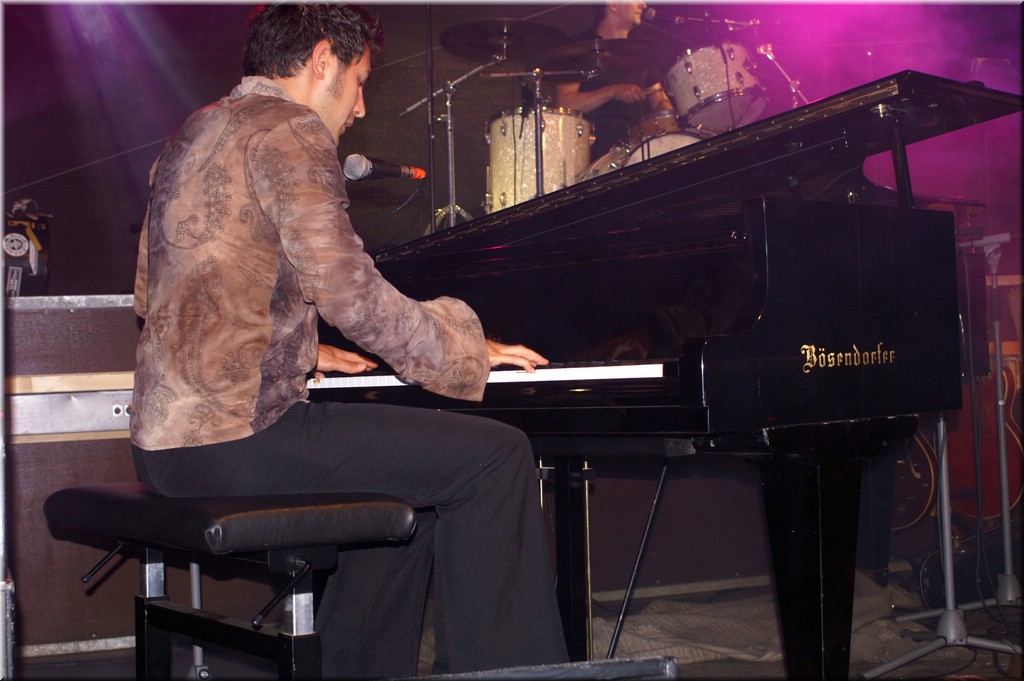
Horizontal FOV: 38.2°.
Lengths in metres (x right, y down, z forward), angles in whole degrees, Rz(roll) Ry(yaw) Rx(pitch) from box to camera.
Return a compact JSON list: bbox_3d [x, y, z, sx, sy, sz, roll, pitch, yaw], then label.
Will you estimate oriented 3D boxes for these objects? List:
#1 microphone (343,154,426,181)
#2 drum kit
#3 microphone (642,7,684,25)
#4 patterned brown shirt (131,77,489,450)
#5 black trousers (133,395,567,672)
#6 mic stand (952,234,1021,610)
[{"bbox_3d":[-0.234,-0.319,2.768,0.050,0.050,0.219,-3,-1,37],"label":"microphone"},{"bbox_3d":[0.314,-0.673,5.363,1.450,1.030,1.200,-2,-1,-33],"label":"drum kit"},{"bbox_3d":[0.597,-1.277,5.812,0.183,0.050,0.050,-3,-1,36],"label":"microphone"},{"bbox_3d":[-0.365,-0.130,2.473,0.530,0.610,0.500,-1,-1,-38],"label":"patterned brown shirt"},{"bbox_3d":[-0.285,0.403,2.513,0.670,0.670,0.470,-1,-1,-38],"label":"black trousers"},{"bbox_3d":[1.240,0.239,3.825,0.650,1.070,0.570,-2,-1,6],"label":"mic stand"}]

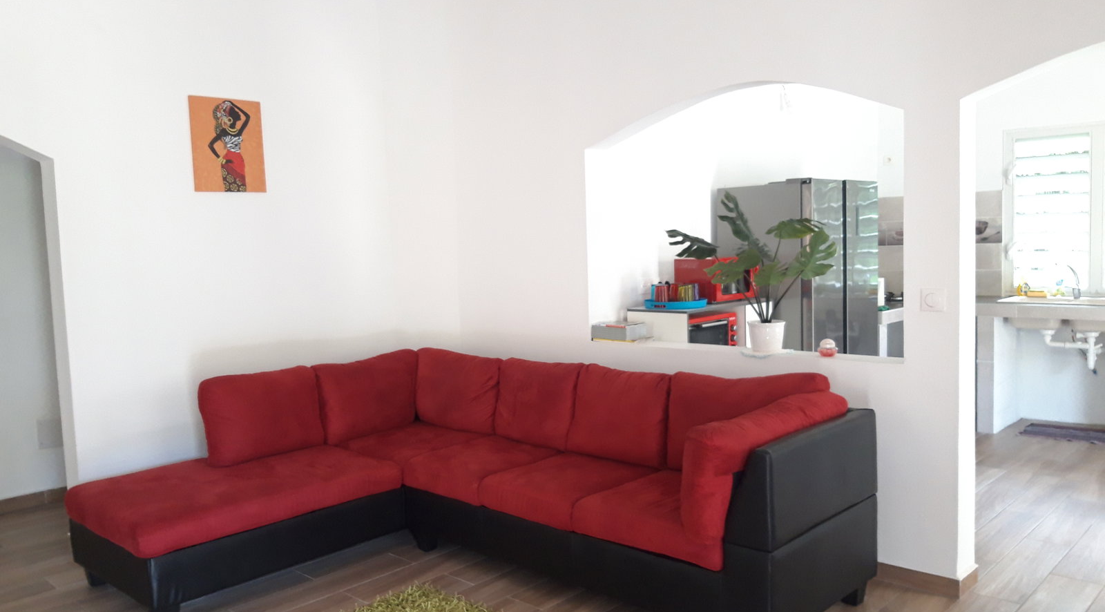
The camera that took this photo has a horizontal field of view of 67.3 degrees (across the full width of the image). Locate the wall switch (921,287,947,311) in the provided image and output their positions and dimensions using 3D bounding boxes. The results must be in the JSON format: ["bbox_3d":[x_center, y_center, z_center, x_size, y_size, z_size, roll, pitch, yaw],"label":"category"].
[{"bbox_3d":[1.491,-0.022,3.248,0.088,0.086,0.012,2,6,44],"label":"wall switch"}]

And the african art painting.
[{"bbox_3d":[-1.780,-0.877,4.555,0.020,0.500,0.400,2,6,44],"label":"african art painting"}]

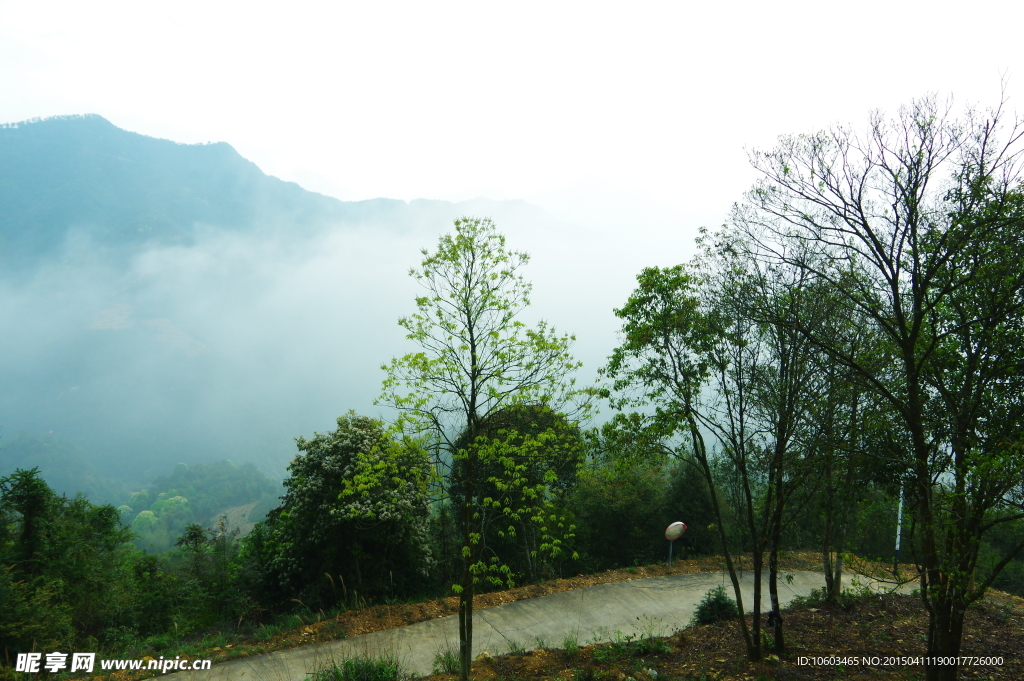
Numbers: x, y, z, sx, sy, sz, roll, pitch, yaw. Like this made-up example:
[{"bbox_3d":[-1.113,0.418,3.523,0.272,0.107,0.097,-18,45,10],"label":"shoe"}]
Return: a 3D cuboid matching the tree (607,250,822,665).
[{"bbox_3d":[4.280,2.360,16.300,4.500,8.600,4.000,0,4,0],"label":"tree"}]

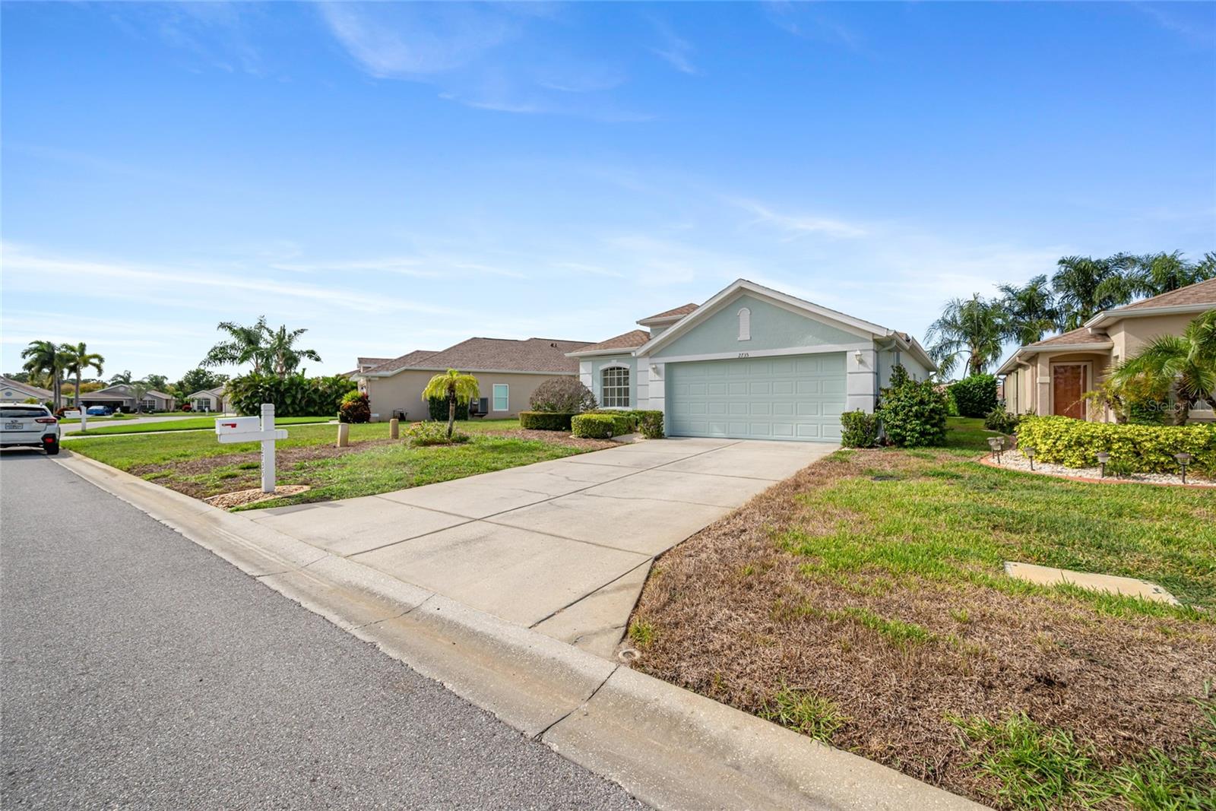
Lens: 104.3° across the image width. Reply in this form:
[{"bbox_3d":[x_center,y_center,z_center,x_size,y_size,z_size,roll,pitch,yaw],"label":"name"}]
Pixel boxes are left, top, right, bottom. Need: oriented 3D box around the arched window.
[{"bbox_3d":[0.289,-0.695,18.000,1.300,1.570,0.150,0,0,37],"label":"arched window"}]

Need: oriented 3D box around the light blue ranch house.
[{"bbox_3d":[7.153,-1.754,20.652,10.950,5.350,18.300,0,0,36],"label":"light blue ranch house"}]

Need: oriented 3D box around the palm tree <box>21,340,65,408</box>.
[{"bbox_3d":[-64.394,-3.029,54.000,3.300,9.000,3.300,0,0,40],"label":"palm tree"}]

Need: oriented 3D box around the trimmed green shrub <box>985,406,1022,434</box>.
[{"bbox_3d":[12.690,0.405,15.200,1.000,0.970,1.000,0,0,40],"label":"trimmed green shrub"}]

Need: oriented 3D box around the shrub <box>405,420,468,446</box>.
[{"bbox_3d":[-5.077,0.799,14.000,1.750,0.550,1.500,0,0,-20],"label":"shrub"}]

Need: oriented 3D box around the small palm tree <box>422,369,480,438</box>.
[{"bbox_3d":[-4.973,-0.062,15.000,1.750,2.170,1.750,0,0,-18],"label":"small palm tree"}]

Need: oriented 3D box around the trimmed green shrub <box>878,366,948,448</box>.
[{"bbox_3d":[7.792,0.006,12.100,1.500,2.050,1.500,0,0,37],"label":"trimmed green shrub"}]

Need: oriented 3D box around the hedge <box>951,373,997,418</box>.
[{"bbox_3d":[24.915,-0.642,32.000,2.500,2.950,2.200,0,0,36],"label":"hedge"}]

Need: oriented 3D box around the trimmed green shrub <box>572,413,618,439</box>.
[{"bbox_3d":[-0.369,0.629,14.700,1.100,0.710,0.950,0,0,37],"label":"trimmed green shrub"}]

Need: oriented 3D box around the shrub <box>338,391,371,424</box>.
[{"bbox_3d":[-13.387,0.066,25.000,1.550,1.720,1.550,0,0,-28],"label":"shrub"}]

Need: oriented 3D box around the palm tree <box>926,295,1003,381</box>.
[{"bbox_3d":[26.688,-3.624,35.000,4.900,9.300,4.900,0,0,37],"label":"palm tree"}]

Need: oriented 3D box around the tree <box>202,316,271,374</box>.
[{"bbox_3d":[-31.465,-3.302,40.000,4.700,8.500,4.700,0,0,-38],"label":"tree"}]

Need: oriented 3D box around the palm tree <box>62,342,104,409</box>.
[{"bbox_3d":[-66.727,-3.386,60.000,3.800,9.100,3.800,0,0,42],"label":"palm tree"}]

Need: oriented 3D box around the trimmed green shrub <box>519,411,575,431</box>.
[{"bbox_3d":[-2.422,0.648,19.600,2.500,0.700,1.000,0,0,37],"label":"trimmed green shrub"}]

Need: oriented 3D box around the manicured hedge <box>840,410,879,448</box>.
[{"bbox_3d":[5.617,0.519,10.550,0.680,0.840,0.700,0,0,36],"label":"manicured hedge"}]

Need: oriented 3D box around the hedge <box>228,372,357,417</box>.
[{"bbox_3d":[-24.644,-0.789,37.000,10.500,3.450,2.600,0,0,22],"label":"hedge"}]

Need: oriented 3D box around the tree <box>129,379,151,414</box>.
[{"bbox_3d":[-65.244,-1.144,66.000,2.300,4.850,2.300,0,0,-45],"label":"tree"}]

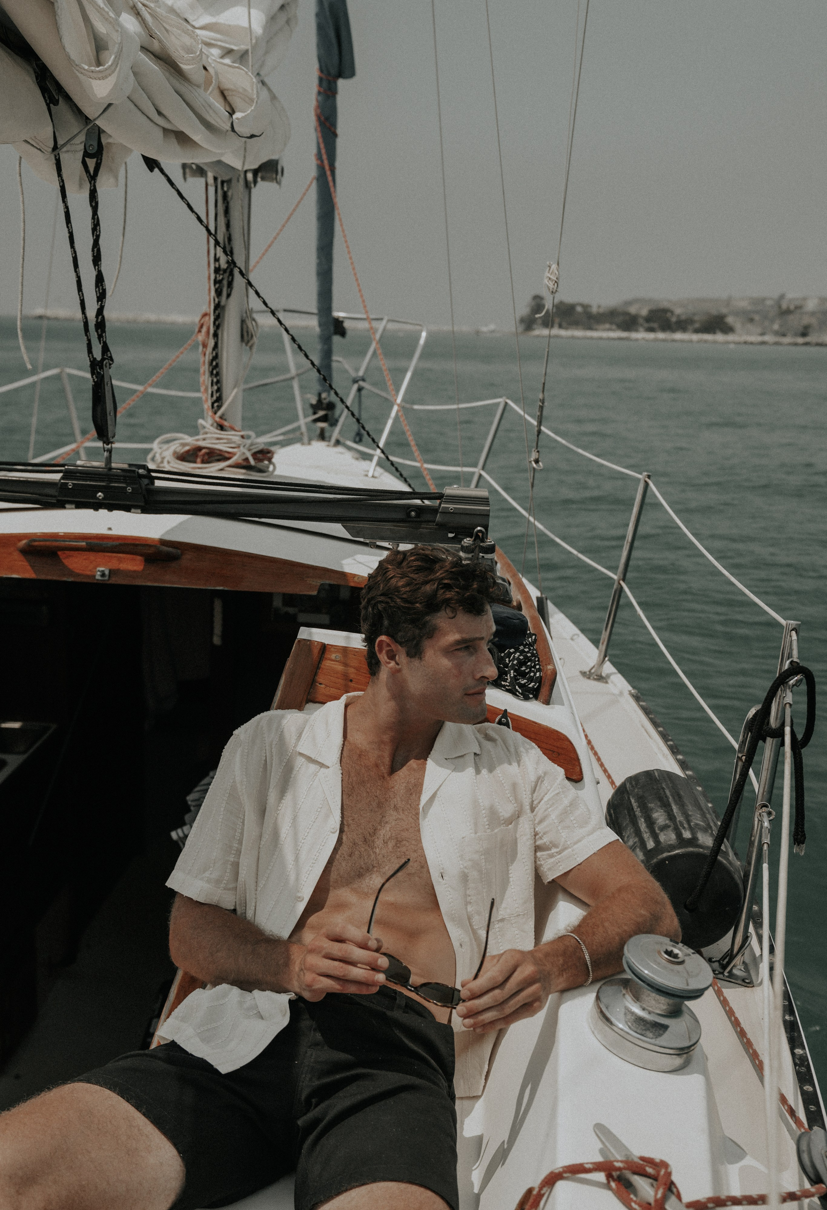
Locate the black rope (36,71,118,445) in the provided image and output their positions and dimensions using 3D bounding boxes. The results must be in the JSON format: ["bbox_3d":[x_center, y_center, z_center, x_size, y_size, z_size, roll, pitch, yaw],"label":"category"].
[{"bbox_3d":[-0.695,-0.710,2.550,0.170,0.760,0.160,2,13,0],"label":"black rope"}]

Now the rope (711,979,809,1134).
[{"bbox_3d":[0.525,0.680,1.897,0.025,0.025,0.450,1,10,-3],"label":"rope"}]

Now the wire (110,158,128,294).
[{"bbox_3d":[-0.690,-0.879,2.900,0.040,0.310,0.035,2,13,0],"label":"wire"}]

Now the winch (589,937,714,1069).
[{"bbox_3d":[0.315,0.511,1.615,0.145,0.120,0.145,15,17,0],"label":"winch"}]

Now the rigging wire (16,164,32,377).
[{"bbox_3d":[-0.864,-0.755,2.750,0.035,0.470,0.030,2,13,0],"label":"rigging wire"}]

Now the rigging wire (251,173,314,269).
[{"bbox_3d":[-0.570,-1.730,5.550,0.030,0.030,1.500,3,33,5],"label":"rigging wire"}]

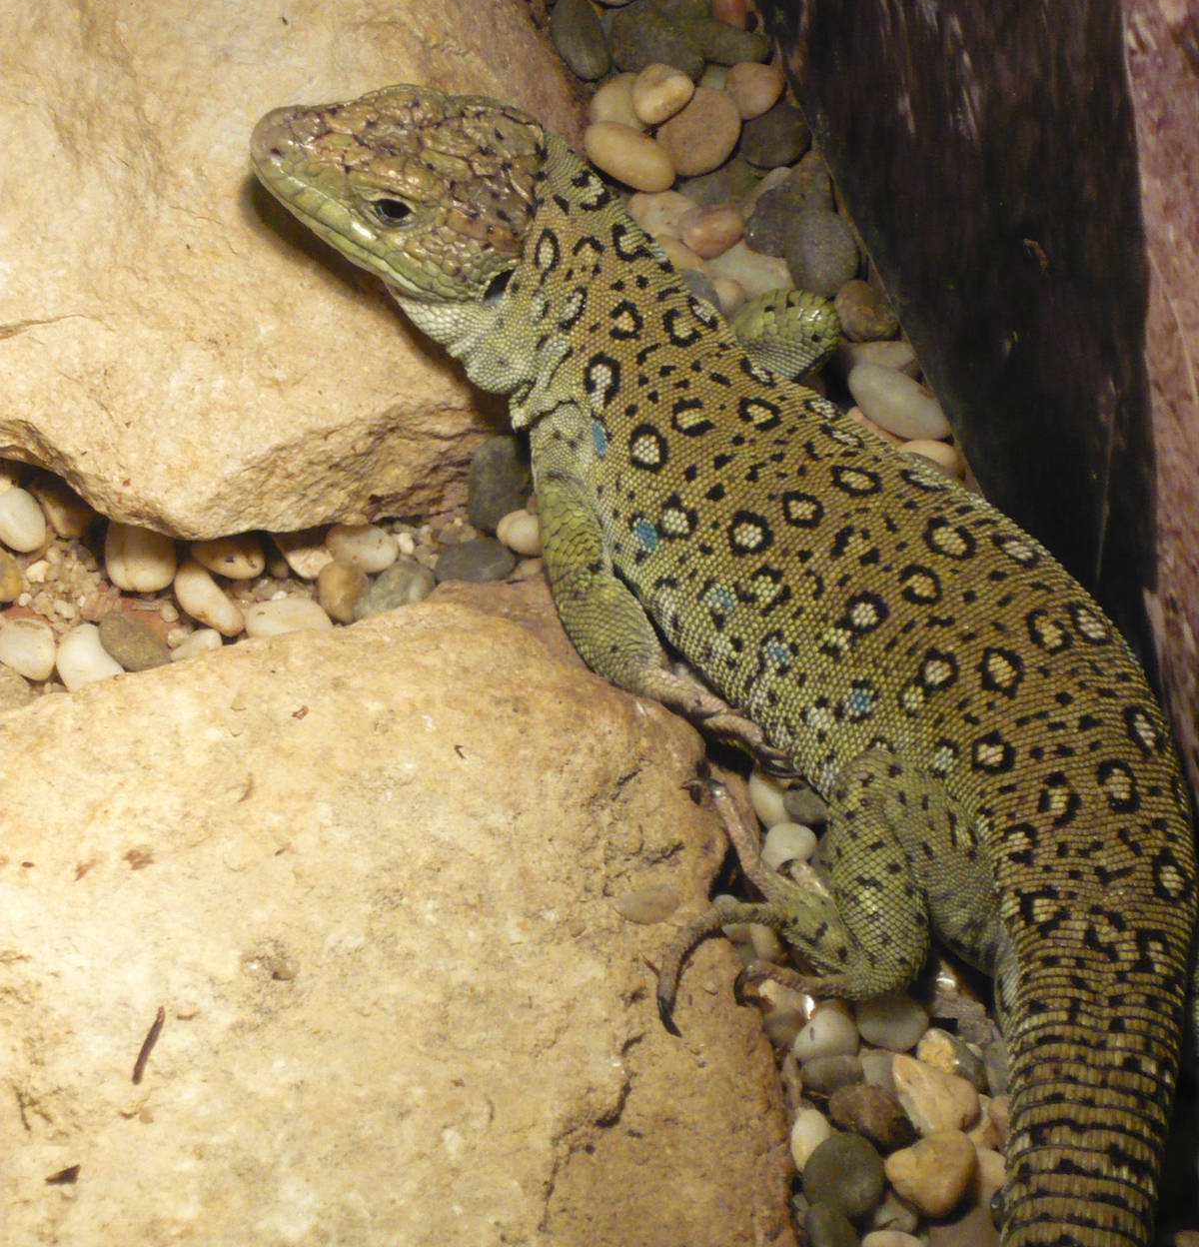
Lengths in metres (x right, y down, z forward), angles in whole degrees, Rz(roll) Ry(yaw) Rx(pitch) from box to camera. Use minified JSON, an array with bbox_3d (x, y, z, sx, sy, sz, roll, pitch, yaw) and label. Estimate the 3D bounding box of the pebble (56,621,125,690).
[{"bbox_3d":[-0.097,0.007,0.884,0.013,0.009,0.018,-17,50,-14],"label":"pebble"}]

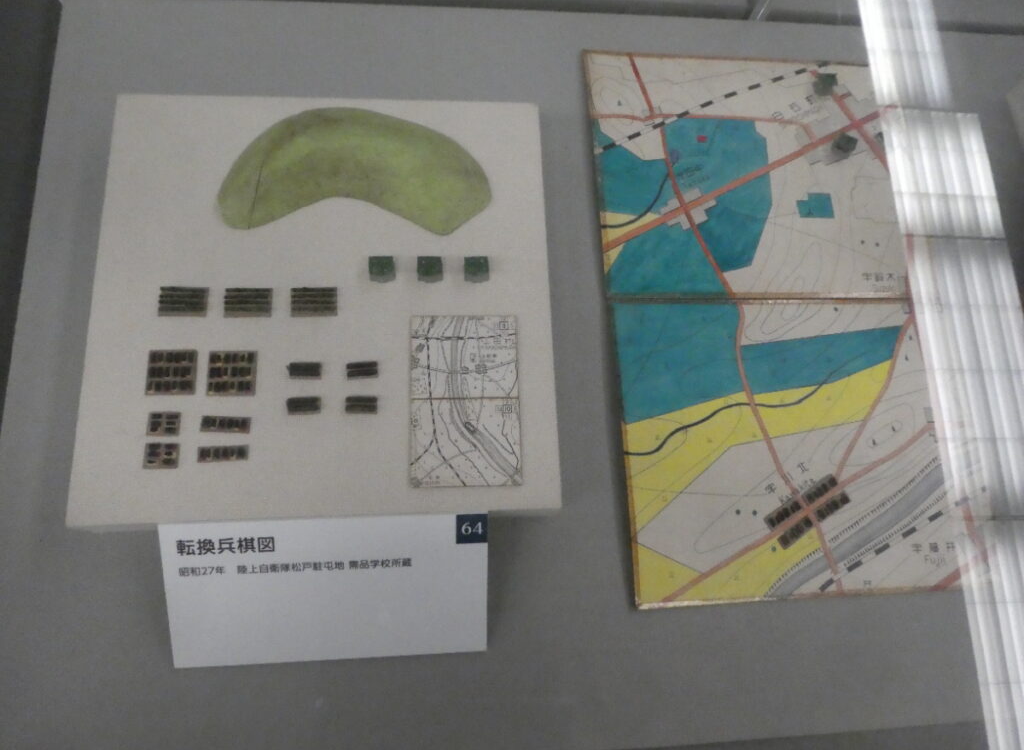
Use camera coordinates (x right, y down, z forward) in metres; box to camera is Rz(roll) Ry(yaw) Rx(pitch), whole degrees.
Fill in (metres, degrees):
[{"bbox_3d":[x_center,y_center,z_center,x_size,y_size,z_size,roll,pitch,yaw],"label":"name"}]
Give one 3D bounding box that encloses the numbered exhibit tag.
[{"bbox_3d":[-0.116,0.138,0.455,0.200,0.004,0.100,-1,104,-6],"label":"numbered exhibit tag"}]

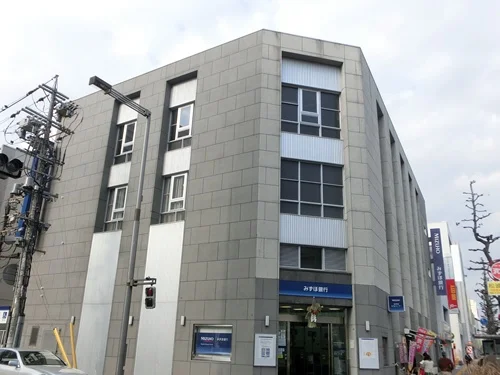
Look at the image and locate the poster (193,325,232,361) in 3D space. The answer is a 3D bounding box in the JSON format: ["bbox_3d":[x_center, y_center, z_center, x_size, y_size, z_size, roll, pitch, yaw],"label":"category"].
[{"bbox_3d":[-1.340,5.587,15.600,1.720,1.180,0.100,-10,-22,30],"label":"poster"}]

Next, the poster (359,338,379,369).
[{"bbox_3d":[4.275,5.939,15.473,0.770,1.010,0.050,6,-20,-12],"label":"poster"}]

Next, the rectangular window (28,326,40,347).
[{"bbox_3d":[-10.351,7.179,20.905,0.510,0.850,0.100,-10,-22,30],"label":"rectangular window"}]

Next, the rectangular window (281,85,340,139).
[{"bbox_3d":[2.643,-3.304,18.750,2.820,2.320,0.120,6,-20,-12],"label":"rectangular window"}]

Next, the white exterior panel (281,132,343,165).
[{"bbox_3d":[2.653,-1.626,18.495,2.869,1.161,0.100,6,-20,-12],"label":"white exterior panel"}]

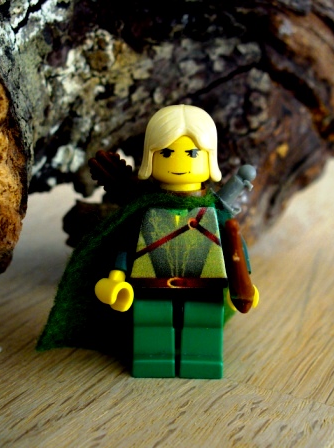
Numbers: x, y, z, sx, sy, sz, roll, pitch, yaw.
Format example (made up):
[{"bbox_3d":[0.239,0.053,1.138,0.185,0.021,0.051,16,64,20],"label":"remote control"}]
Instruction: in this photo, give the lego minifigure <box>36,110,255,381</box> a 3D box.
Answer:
[{"bbox_3d":[-0.004,0.003,0.105,0.037,0.044,0.020,1,14,1],"label":"lego minifigure"}]

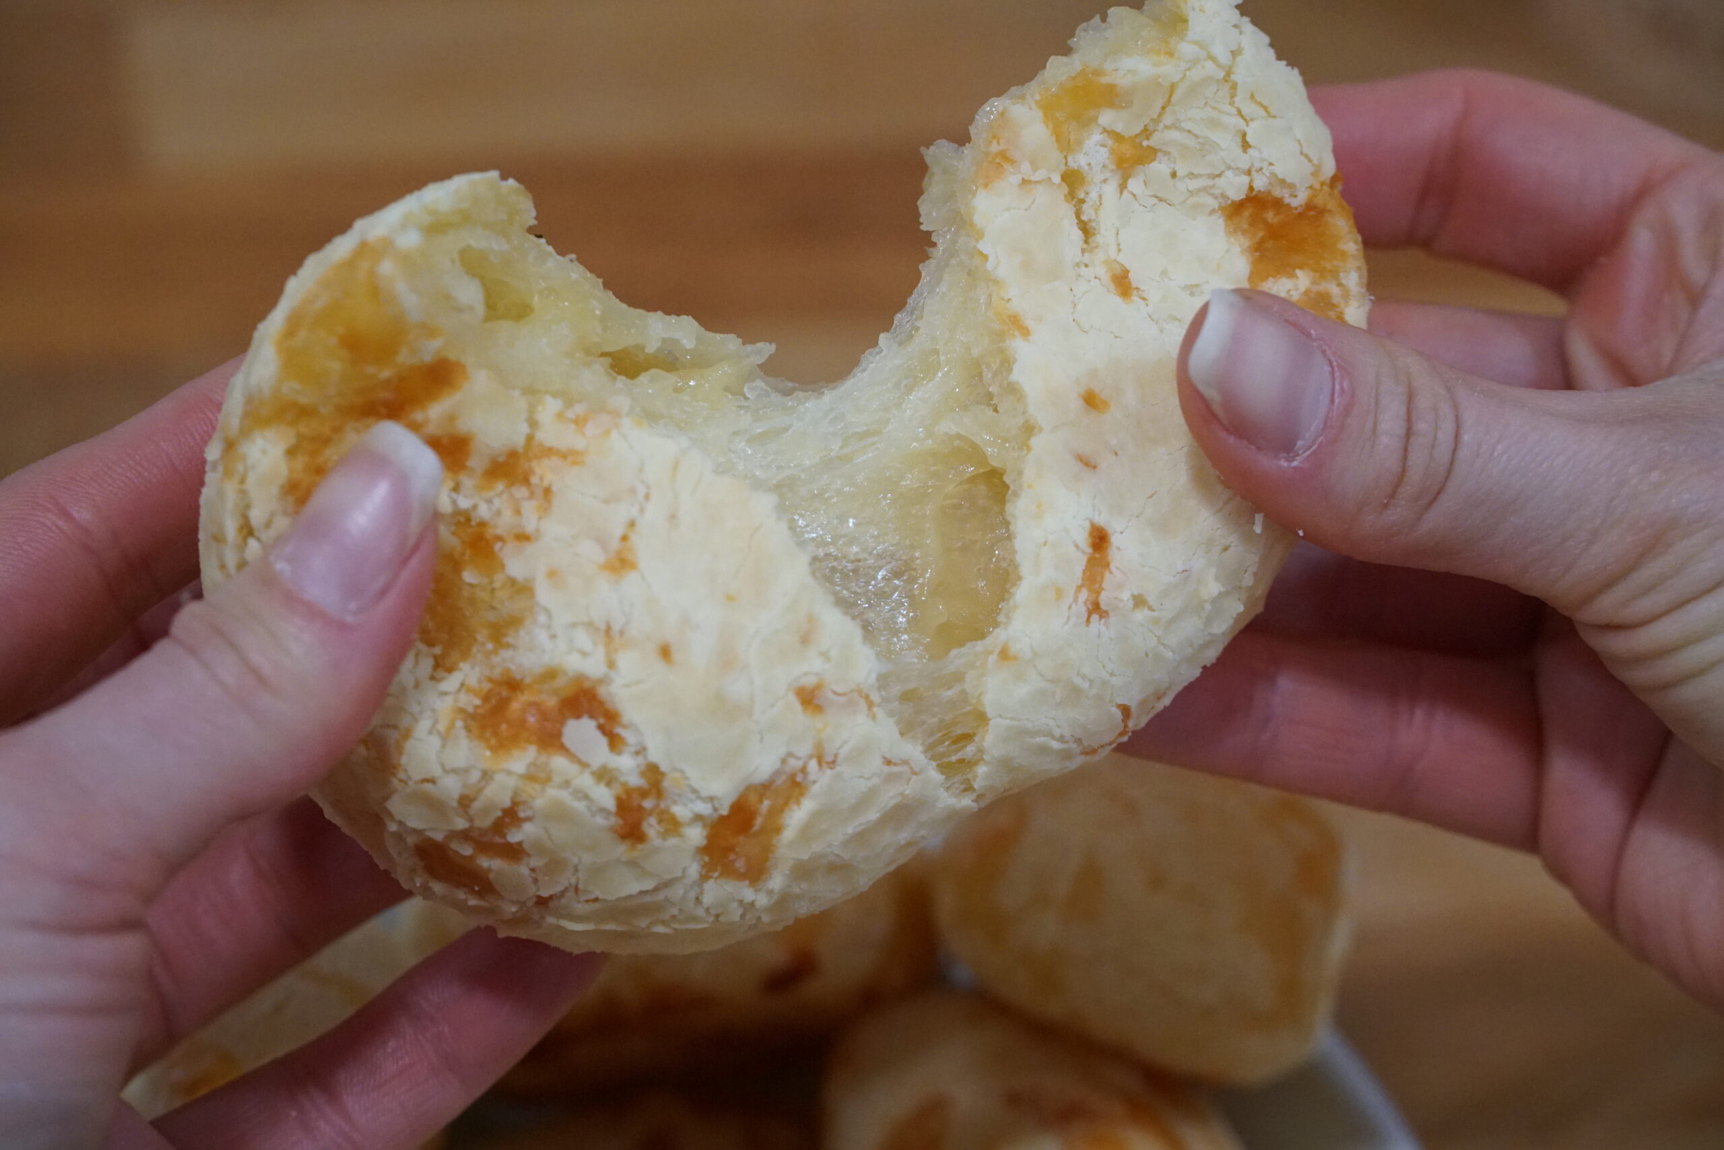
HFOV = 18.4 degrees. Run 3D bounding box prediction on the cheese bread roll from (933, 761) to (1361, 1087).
[{"bbox_3d":[0.042,0.052,0.800,0.062,0.042,0.059,0,48,0],"label":"cheese bread roll"}]

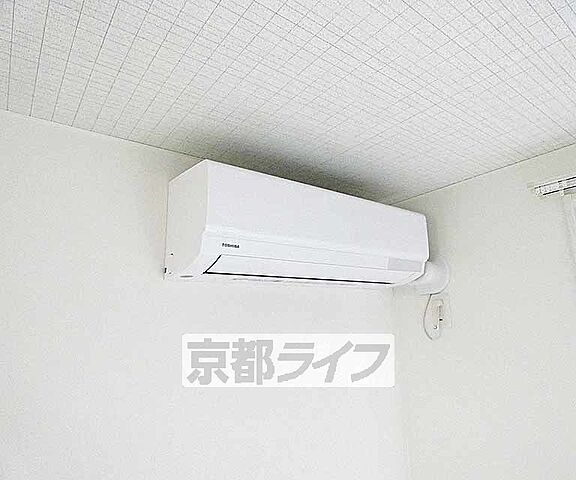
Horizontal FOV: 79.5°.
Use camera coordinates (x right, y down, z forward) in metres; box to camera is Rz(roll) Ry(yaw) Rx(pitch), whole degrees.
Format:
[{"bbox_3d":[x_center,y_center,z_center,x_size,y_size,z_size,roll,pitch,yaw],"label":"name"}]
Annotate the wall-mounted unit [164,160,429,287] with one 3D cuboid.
[{"bbox_3d":[0.096,0.004,1.006,0.820,0.238,0.205,8,-14,-38],"label":"wall-mounted unit"}]

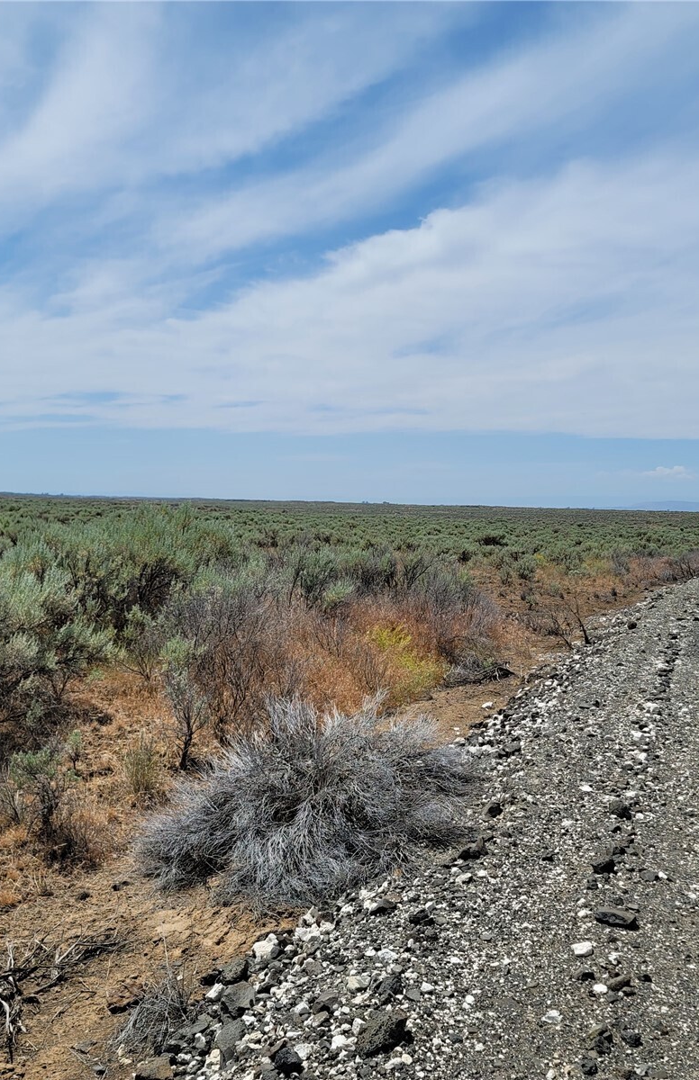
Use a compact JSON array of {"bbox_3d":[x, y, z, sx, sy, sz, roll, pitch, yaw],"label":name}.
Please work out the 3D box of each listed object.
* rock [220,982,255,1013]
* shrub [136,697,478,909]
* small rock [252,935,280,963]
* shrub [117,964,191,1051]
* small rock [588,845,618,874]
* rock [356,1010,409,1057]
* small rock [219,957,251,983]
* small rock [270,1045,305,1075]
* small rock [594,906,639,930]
[{"bbox_3d":[-0.395,1.614,3.672,0.126,0.088,0.107,1,2,-6],"label":"rock"},{"bbox_3d":[-0.200,1.240,5.130,1.650,0.860,1.420,1,2,-2],"label":"shrub"},{"bbox_3d":[-0.329,1.617,4.106,0.110,0.096,0.094,1,2,-4],"label":"small rock"},{"bbox_3d":[-0.661,1.587,3.528,0.246,0.260,0.234,1,2,-10],"label":"shrub"},{"bbox_3d":[1.092,1.375,4.479,0.120,0.095,0.110,2,2,14],"label":"small rock"},{"bbox_3d":[0.099,1.495,3.154,0.160,0.110,0.136,2,2,3],"label":"rock"},{"bbox_3d":[-0.432,1.627,3.933,0.118,0.082,0.100,1,2,-6],"label":"small rock"},{"bbox_3d":[-0.186,1.560,3.122,0.104,0.068,0.089,1,2,-3],"label":"small rock"},{"bbox_3d":[0.996,1.415,3.893,0.160,0.060,0.100,2,2,15],"label":"small rock"}]

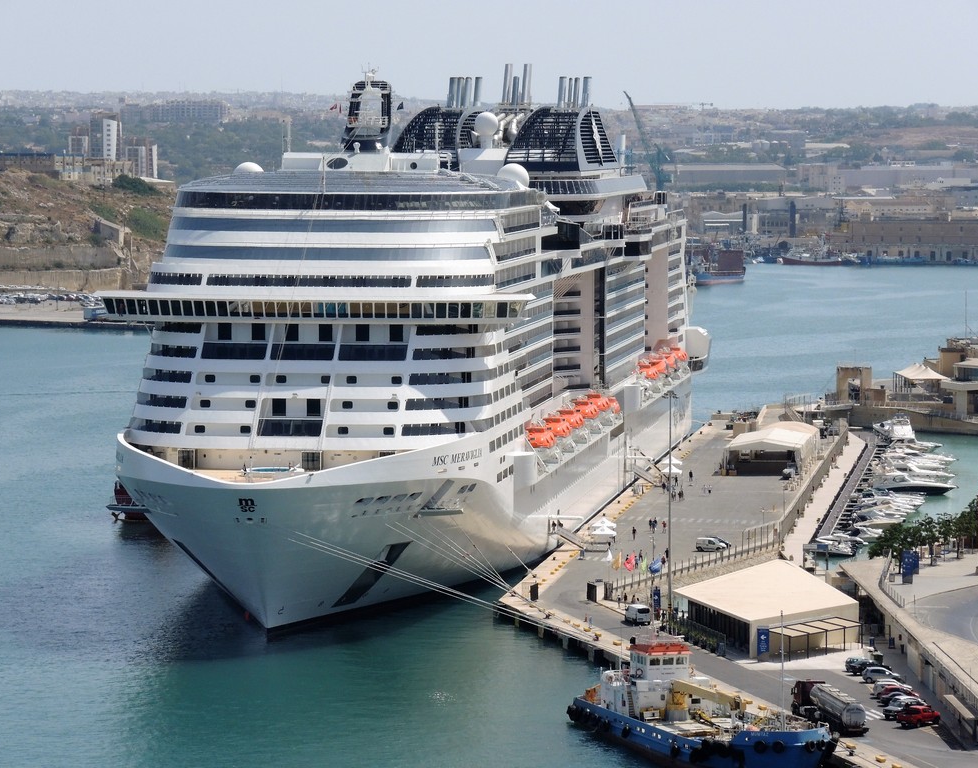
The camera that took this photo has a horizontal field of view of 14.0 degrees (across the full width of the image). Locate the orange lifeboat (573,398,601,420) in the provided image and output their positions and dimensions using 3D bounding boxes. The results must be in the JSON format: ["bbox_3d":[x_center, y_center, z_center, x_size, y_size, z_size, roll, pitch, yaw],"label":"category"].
[{"bbox_3d":[14.415,3.773,601.605,3.800,3.200,10.800,1,4,8],"label":"orange lifeboat"}]

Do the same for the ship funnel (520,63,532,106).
[{"bbox_3d":[6.256,-49.758,662.568,1.350,7.360,1.350,1,-22,8],"label":"ship funnel"}]

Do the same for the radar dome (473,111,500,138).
[{"bbox_3d":[-0.393,-40.885,627.492,3.800,3.900,3.800,1,4,8],"label":"radar dome"}]

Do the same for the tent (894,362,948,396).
[{"bbox_3d":[83.844,-0.387,773.277,8.000,6.000,19.500,0,4,-3],"label":"tent"}]

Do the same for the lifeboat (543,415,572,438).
[{"bbox_3d":[9.696,6.029,567.504,3.800,3.200,10.800,1,4,8],"label":"lifeboat"}]

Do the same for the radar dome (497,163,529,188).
[{"bbox_3d":[3.220,-26.903,524.847,4.200,4.100,4.200,1,4,8],"label":"radar dome"}]

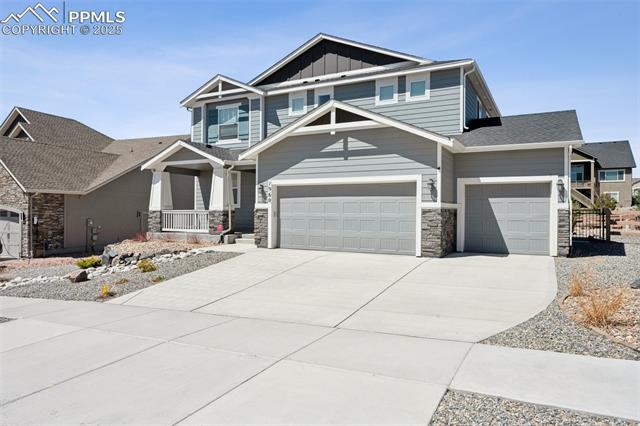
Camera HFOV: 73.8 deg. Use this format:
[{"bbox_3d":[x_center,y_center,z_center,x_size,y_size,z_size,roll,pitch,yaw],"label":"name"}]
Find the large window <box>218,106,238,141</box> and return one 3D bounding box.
[{"bbox_3d":[-4.130,-4.021,19.240,1.240,1.460,0.110,1,0,29],"label":"large window"}]

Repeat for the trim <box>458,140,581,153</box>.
[{"bbox_3d":[5.393,-1.766,11.539,2.970,0.160,0.180,1,0,29],"label":"trim"}]

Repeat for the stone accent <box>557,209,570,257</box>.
[{"bbox_3d":[6.652,0.557,11.623,0.290,1.310,0.280,1,0,29],"label":"stone accent"}]

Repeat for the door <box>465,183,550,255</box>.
[{"bbox_3d":[5.473,0.170,12.513,2.340,2.100,0.120,1,0,29],"label":"door"}]

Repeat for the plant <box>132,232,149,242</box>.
[{"bbox_3d":[-7.662,1.046,18.200,0.560,0.420,0.560,1,0,29],"label":"plant"}]

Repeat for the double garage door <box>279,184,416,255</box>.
[{"bbox_3d":[0.700,0.151,13.250,4.870,2.090,0.120,1,0,29],"label":"double garage door"}]

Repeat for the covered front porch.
[{"bbox_3d":[-4.485,-0.927,17.891,6.350,4.040,2.200,1,0,29],"label":"covered front porch"}]

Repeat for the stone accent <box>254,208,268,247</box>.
[{"bbox_3d":[-1.916,0.520,14.362,0.580,1.310,0.300,1,0,29],"label":"stone accent"}]

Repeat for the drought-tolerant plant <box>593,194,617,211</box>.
[{"bbox_3d":[18.682,-0.689,28.000,1.500,1.100,1.500,1,0,29],"label":"drought-tolerant plant"}]

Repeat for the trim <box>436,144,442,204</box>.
[{"bbox_3d":[3.214,-1.045,11.474,0.130,1.590,0.120,1,0,29],"label":"trim"}]

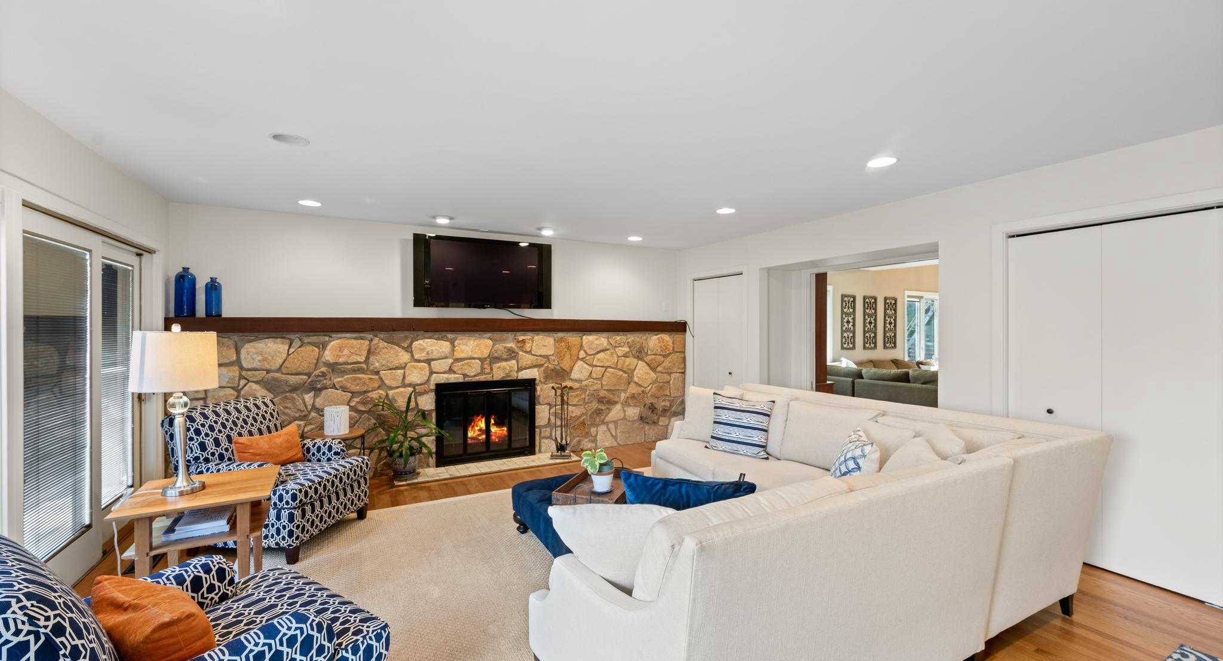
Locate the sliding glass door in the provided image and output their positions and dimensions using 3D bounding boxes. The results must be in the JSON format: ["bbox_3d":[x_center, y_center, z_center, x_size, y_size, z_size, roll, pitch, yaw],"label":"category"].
[{"bbox_3d":[-3.132,0.400,2.883,0.090,1.990,1.520,0,0,-28],"label":"sliding glass door"}]

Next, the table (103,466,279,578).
[{"bbox_3d":[-1.973,1.085,2.320,0.555,0.630,0.570,0,0,-28],"label":"table"}]

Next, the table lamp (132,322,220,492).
[{"bbox_3d":[-2.087,0.373,2.297,0.325,0.793,0.325,0,0,-28],"label":"table lamp"}]

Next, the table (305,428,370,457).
[{"bbox_3d":[-2.275,1.125,3.928,0.455,0.545,0.455,0,0,-28],"label":"table"}]

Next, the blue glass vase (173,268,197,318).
[{"bbox_3d":[-3.442,-0.304,3.845,0.126,0.410,0.126,0,0,-28],"label":"blue glass vase"}]

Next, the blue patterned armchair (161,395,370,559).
[{"bbox_3d":[-2.282,0.954,3.220,0.880,0.890,0.750,0,0,5],"label":"blue patterned armchair"}]

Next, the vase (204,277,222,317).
[{"bbox_3d":[-3.279,-0.266,3.932,0.105,0.334,0.105,0,0,-28],"label":"vase"}]

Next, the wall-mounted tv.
[{"bbox_3d":[-1.294,-0.589,4.955,1.420,0.722,0.100,0,0,-28],"label":"wall-mounted tv"}]

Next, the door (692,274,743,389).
[{"bbox_3d":[1.269,0.389,5.700,0.040,2.000,0.860,0,0,-28],"label":"door"}]

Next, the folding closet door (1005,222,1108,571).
[{"bbox_3d":[2.764,0.387,2.973,0.040,2.000,0.460,0,0,-28],"label":"folding closet door"}]

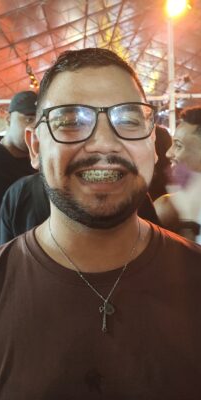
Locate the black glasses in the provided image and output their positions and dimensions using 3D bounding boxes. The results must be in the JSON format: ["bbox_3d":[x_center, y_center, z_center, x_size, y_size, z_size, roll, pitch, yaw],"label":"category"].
[{"bbox_3d":[-0.013,-0.089,0.488,0.133,0.046,0.140,-5,1,-12],"label":"black glasses"}]

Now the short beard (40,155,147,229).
[{"bbox_3d":[-0.008,-0.012,0.468,0.130,0.088,0.092,-5,1,-12],"label":"short beard"}]

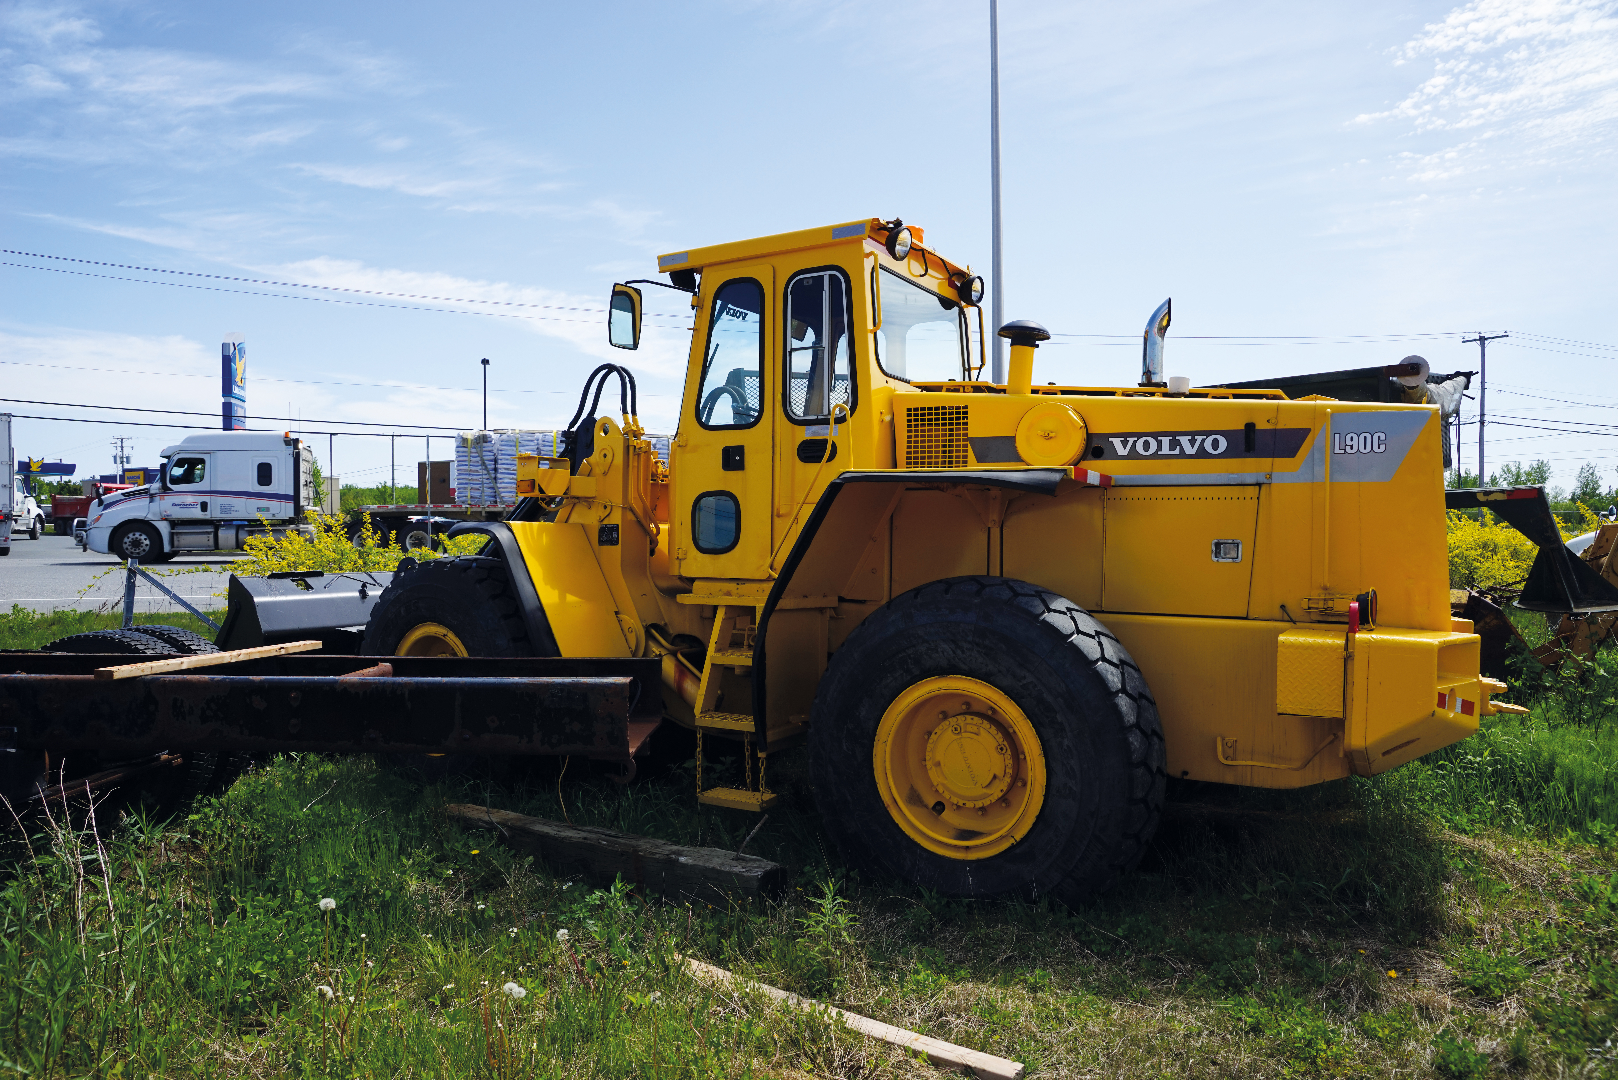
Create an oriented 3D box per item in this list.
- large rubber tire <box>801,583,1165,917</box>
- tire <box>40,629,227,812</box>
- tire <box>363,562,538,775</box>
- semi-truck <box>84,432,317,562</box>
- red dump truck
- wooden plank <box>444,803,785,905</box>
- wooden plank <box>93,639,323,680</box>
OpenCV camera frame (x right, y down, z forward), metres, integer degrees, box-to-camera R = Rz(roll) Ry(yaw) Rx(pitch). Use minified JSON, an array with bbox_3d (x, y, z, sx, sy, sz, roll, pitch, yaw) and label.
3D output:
[{"bbox_3d":[0.700,0.885,4.460,1.480,1.460,0.530,0,1,30],"label":"large rubber tire"},{"bbox_3d":[-3.460,0.985,5.330,1.050,1.050,0.280,0,1,5],"label":"tire"},{"bbox_3d":[-1.920,0.810,6.050,1.480,1.460,0.530,0,1,36],"label":"tire"},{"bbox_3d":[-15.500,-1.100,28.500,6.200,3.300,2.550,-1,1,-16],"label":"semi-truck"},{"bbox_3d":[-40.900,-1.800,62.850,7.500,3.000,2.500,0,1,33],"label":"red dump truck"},{"bbox_3d":[-0.965,1.435,5.000,2.000,0.180,0.200,0,1,35],"label":"wooden plank"},{"bbox_3d":[-2.650,0.533,4.900,0.089,0.038,1.290,0,1,11],"label":"wooden plank"}]

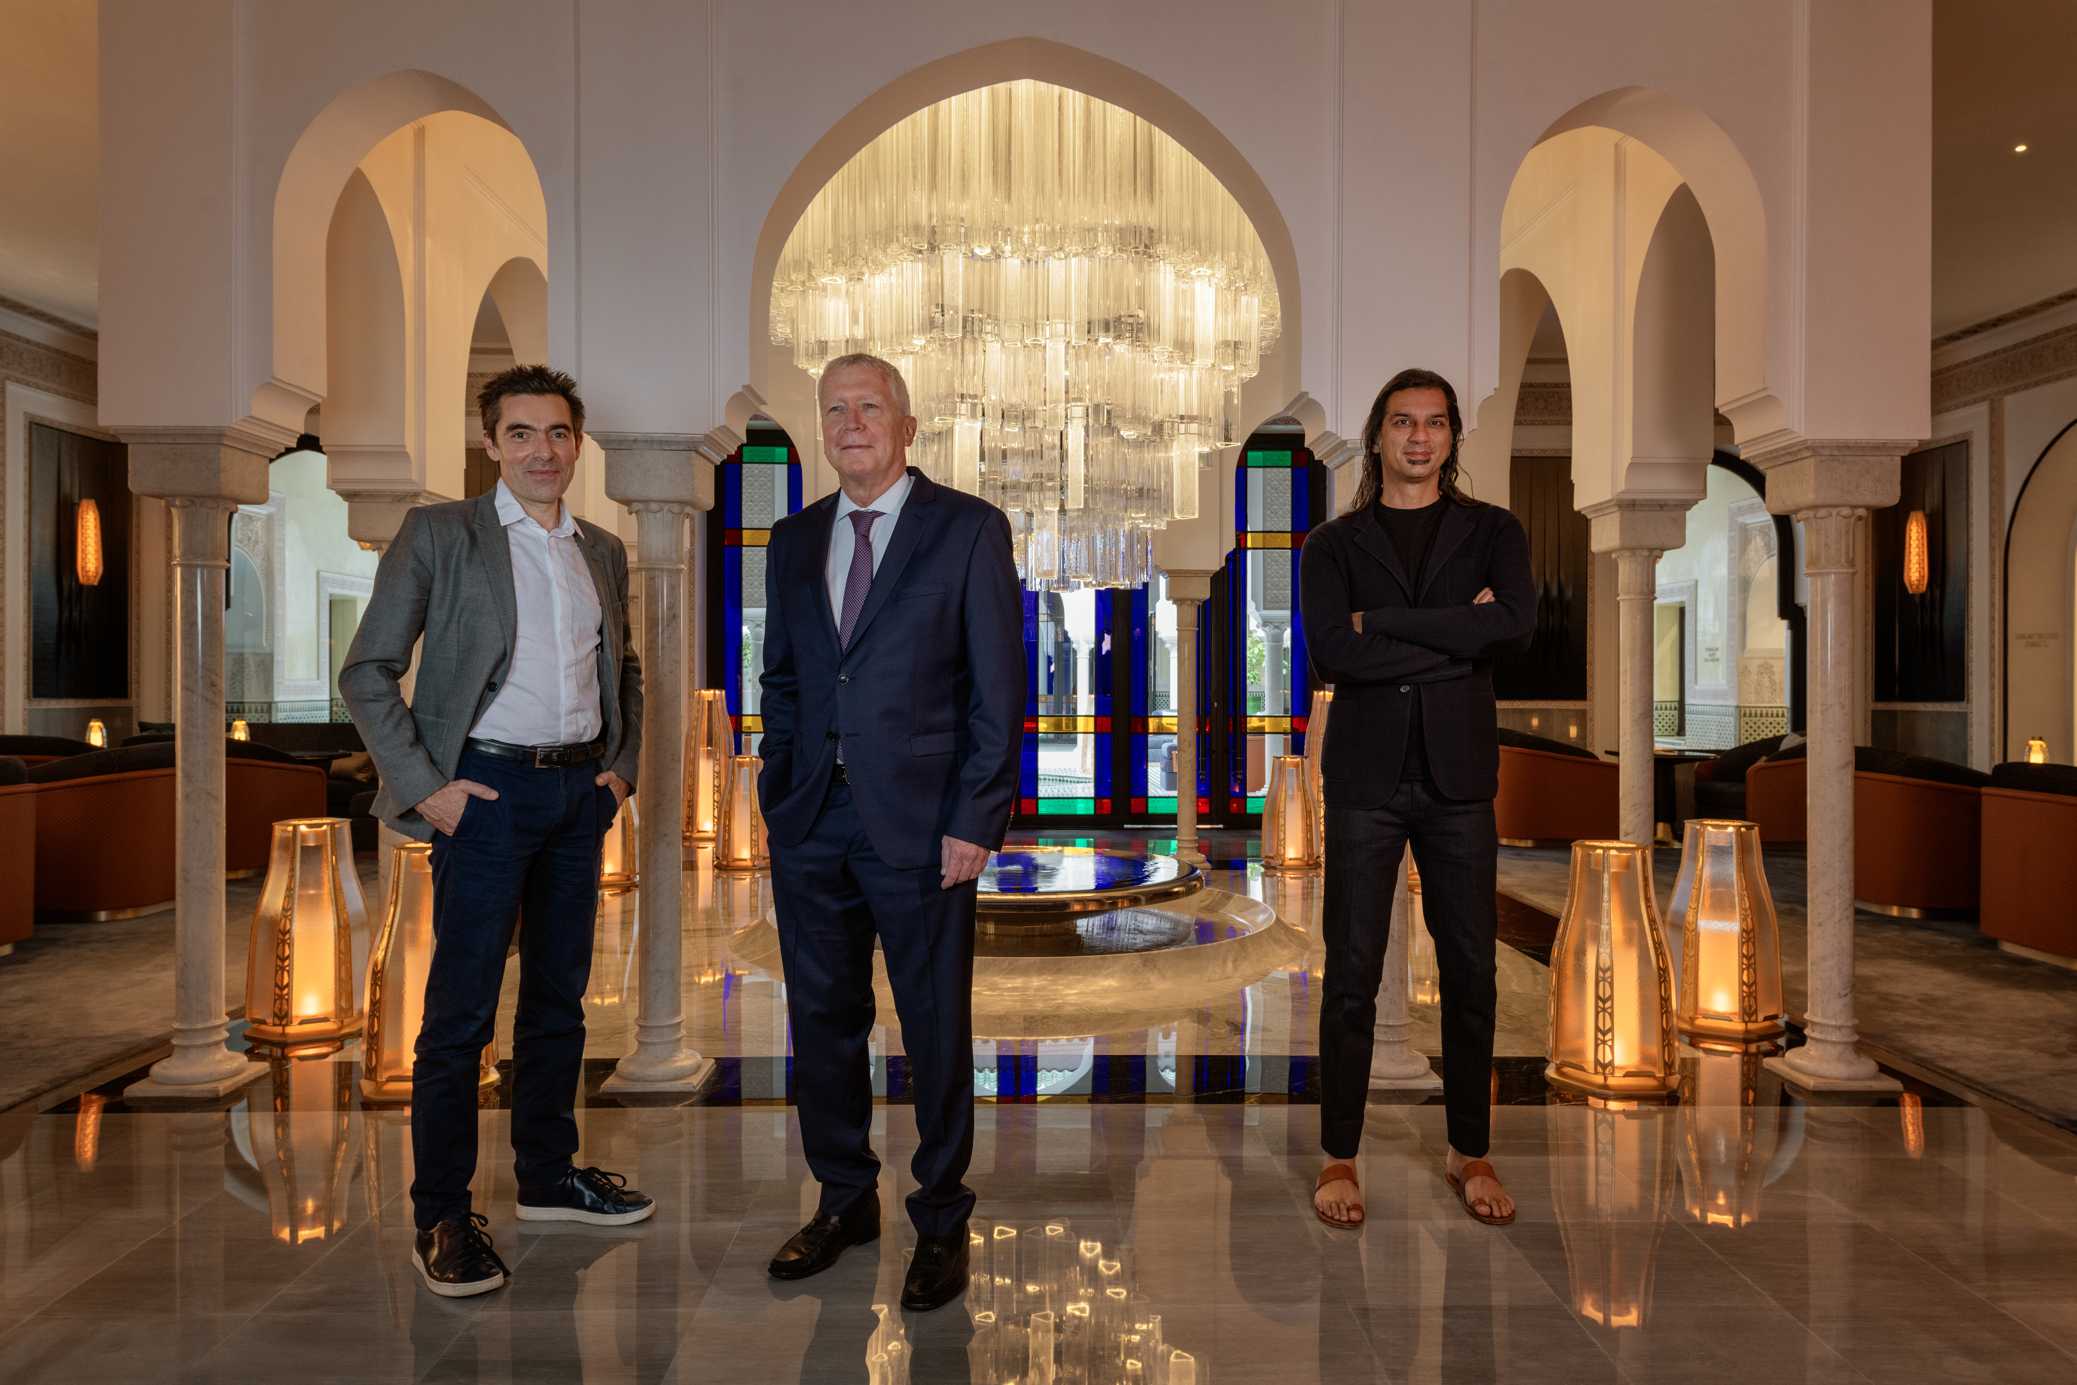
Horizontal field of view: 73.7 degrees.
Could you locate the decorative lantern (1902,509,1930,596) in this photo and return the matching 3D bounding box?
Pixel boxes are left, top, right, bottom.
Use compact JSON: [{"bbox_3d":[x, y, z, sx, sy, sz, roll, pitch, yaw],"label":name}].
[{"bbox_3d":[6.532,-1.026,10.303,0.130,0.635,0.190,0,0,-1],"label":"decorative lantern"}]

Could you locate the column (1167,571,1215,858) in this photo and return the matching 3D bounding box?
[{"bbox_3d":[0.903,0.162,8.565,0.270,1.805,0.270,0,0,-1],"label":"column"}]

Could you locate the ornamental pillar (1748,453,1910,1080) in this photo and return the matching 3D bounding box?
[{"bbox_3d":[2.280,0.202,3.970,0.270,1.805,0.270,0,0,-1],"label":"ornamental pillar"}]

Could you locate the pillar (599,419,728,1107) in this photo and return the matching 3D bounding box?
[{"bbox_3d":[-1.064,0.194,3.899,0.270,1.805,0.270,0,0,-1],"label":"pillar"}]

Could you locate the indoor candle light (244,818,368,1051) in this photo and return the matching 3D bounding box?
[{"bbox_3d":[-2.334,0.763,4.410,0.380,0.672,0.370,0,0,-20],"label":"indoor candle light"}]

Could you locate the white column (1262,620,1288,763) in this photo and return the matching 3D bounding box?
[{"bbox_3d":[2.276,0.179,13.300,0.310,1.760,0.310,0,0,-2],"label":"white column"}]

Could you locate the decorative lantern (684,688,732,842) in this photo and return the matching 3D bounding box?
[{"bbox_3d":[-2.415,0.523,10.200,0.420,1.070,0.410,0,0,-10],"label":"decorative lantern"}]

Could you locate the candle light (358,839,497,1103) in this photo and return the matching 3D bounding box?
[{"bbox_3d":[-1.728,0.770,3.930,0.380,0.665,0.370,0,0,-22],"label":"candle light"}]

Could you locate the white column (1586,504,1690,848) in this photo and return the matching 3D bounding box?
[{"bbox_3d":[2.253,0.192,5.248,0.270,1.805,0.270,0,0,-1],"label":"white column"}]

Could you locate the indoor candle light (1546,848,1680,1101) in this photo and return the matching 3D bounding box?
[{"bbox_3d":[1.633,0.770,3.940,0.375,0.665,0.375,0,0,25],"label":"indoor candle light"}]

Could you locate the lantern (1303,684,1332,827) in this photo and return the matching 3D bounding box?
[{"bbox_3d":[2.152,0.523,10.200,0.420,1.070,0.410,0,0,0],"label":"lantern"}]

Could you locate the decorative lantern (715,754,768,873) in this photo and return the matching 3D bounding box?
[{"bbox_3d":[-1.794,0.735,8.500,0.385,0.670,0.375,0,0,-10],"label":"decorative lantern"}]

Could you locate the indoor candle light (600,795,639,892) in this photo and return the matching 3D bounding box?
[{"bbox_3d":[-2.385,0.718,7.665,0.360,0.690,0.360,0,0,-1],"label":"indoor candle light"}]

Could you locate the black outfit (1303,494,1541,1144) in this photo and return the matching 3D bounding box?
[{"bbox_3d":[0.807,0.292,2.950,0.510,1.430,0.360,0,0,12],"label":"black outfit"}]

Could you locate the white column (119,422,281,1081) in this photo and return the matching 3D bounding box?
[{"bbox_3d":[-2.342,0.190,3.872,0.270,1.805,0.270,0,0,-1],"label":"white column"}]

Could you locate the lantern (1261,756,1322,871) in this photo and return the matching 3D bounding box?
[{"bbox_3d":[1.559,0.722,8.518,0.360,0.690,0.360,0,0,-1],"label":"lantern"}]

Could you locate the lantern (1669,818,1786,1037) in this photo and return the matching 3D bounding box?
[{"bbox_3d":[2.252,0.764,4.530,0.375,0.668,0.370,0,0,20],"label":"lantern"}]

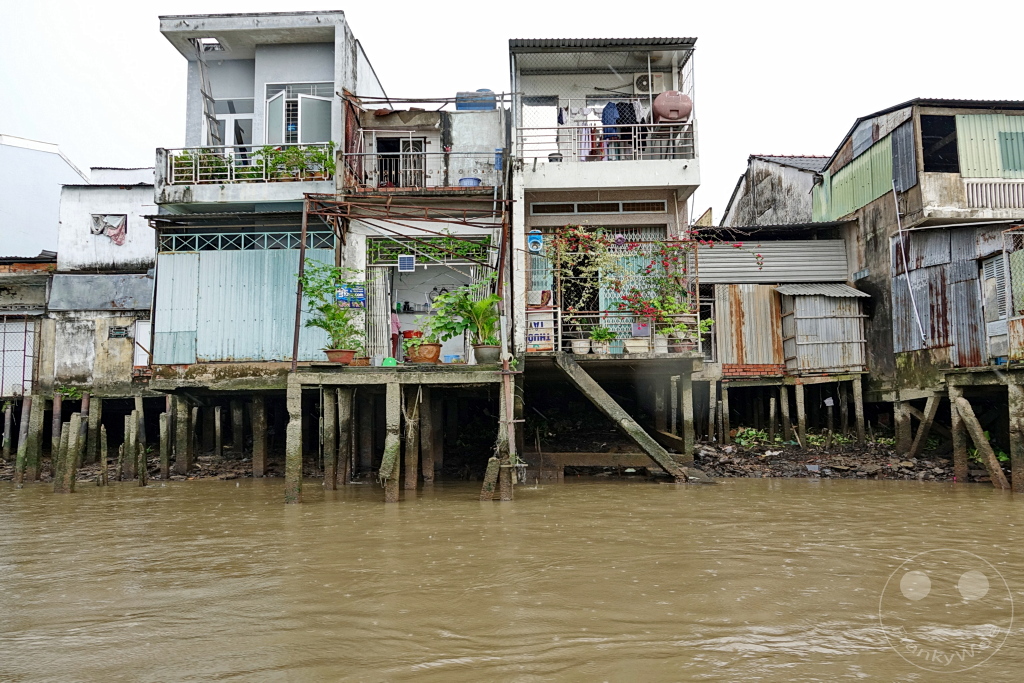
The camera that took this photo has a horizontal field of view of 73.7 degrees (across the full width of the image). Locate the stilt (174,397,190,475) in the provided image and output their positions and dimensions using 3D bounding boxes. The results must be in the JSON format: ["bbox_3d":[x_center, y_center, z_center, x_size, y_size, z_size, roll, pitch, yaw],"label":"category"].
[{"bbox_3d":[-7.614,2.170,15.800,0.260,1.825,0.260,-1,-5,0],"label":"stilt"}]

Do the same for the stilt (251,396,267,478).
[{"bbox_3d":[-5.818,2.196,15.700,0.260,1.918,0.260,-1,-5,0],"label":"stilt"}]

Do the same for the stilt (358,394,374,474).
[{"bbox_3d":[-3.292,2.089,15.500,0.260,1.779,0.260,-1,-5,0],"label":"stilt"}]

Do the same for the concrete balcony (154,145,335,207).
[{"bbox_3d":[-6.262,-3.894,16.722,4.220,1.300,1.250,-1,-5,2],"label":"concrete balcony"}]

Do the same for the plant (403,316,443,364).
[{"bbox_3d":[-1.696,-0.020,12.942,0.740,0.914,0.660,-1,-5,1],"label":"plant"}]

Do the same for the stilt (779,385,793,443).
[{"bbox_3d":[6.876,1.810,17.100,0.170,1.447,0.170,-1,-5,0],"label":"stilt"}]

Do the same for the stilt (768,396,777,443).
[{"bbox_3d":[6.563,1.978,17.200,0.130,1.140,0.130,3,-5,0],"label":"stilt"}]

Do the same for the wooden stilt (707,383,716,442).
[{"bbox_3d":[4.968,1.774,17.000,0.150,1.490,0.150,3,-5,0],"label":"wooden stilt"}]

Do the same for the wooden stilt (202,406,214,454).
[{"bbox_3d":[-8.655,2.514,19.500,0.220,1.420,0.210,-1,-5,2],"label":"wooden stilt"}]

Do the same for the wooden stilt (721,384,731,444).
[{"bbox_3d":[5.598,1.903,17.800,0.140,1.555,0.140,-1,-5,2],"label":"wooden stilt"}]

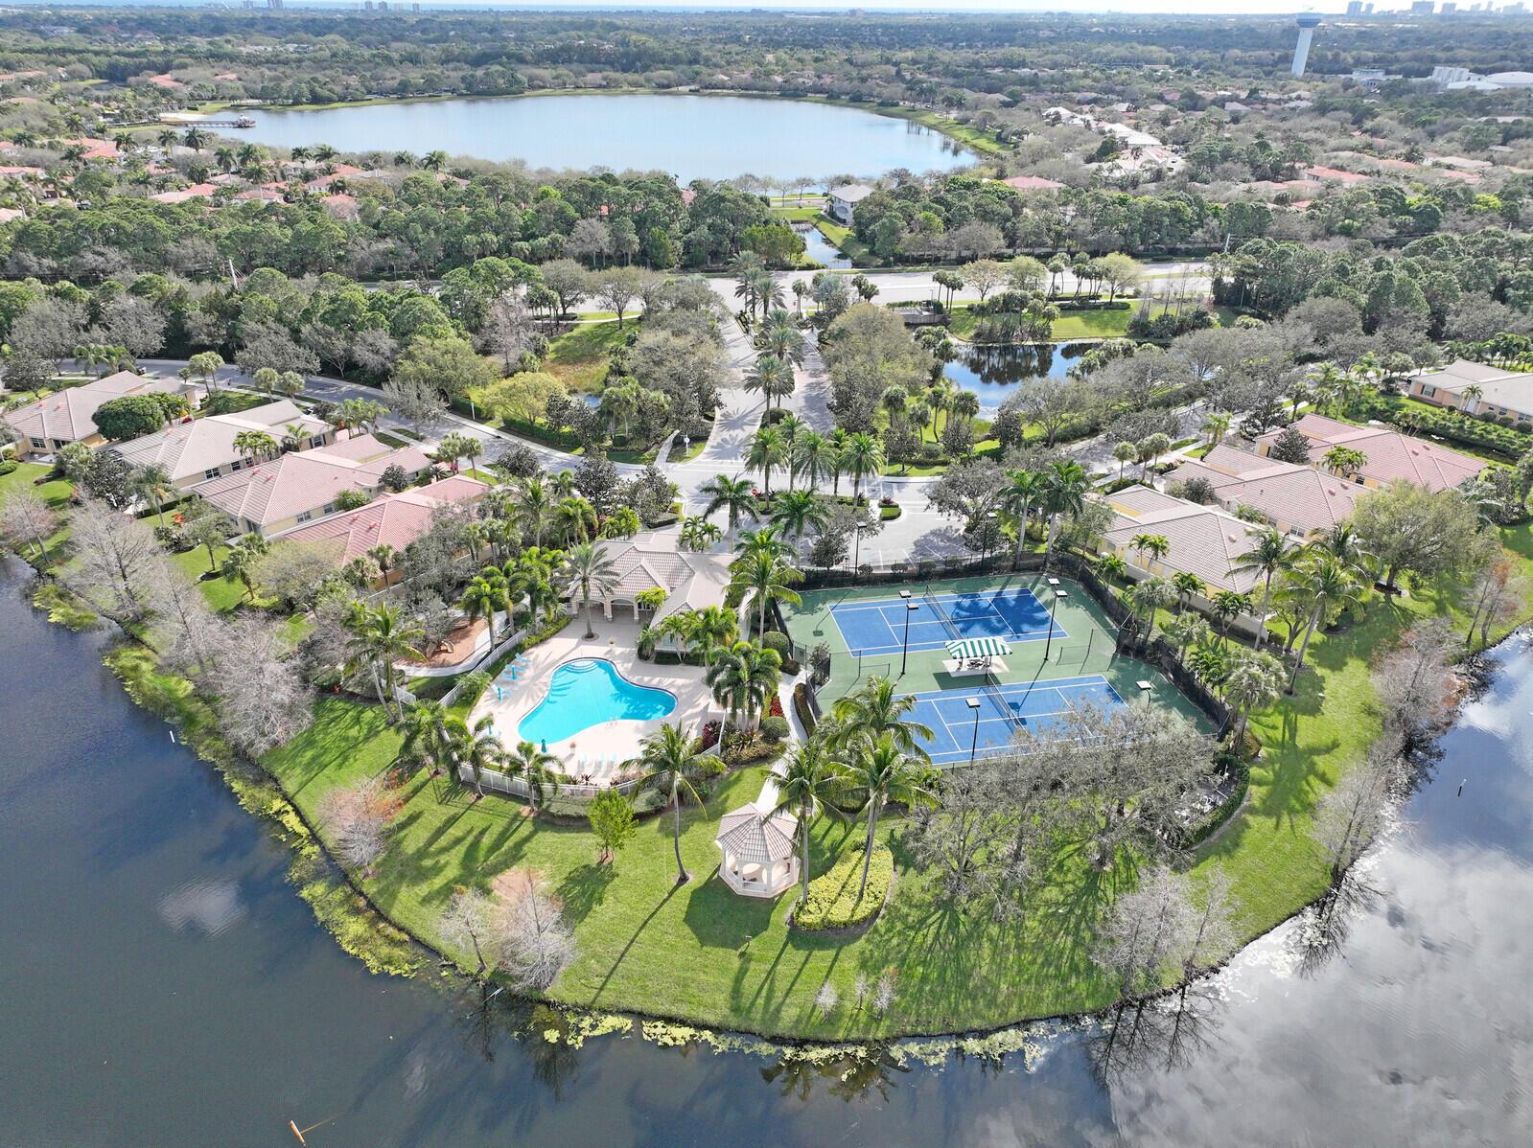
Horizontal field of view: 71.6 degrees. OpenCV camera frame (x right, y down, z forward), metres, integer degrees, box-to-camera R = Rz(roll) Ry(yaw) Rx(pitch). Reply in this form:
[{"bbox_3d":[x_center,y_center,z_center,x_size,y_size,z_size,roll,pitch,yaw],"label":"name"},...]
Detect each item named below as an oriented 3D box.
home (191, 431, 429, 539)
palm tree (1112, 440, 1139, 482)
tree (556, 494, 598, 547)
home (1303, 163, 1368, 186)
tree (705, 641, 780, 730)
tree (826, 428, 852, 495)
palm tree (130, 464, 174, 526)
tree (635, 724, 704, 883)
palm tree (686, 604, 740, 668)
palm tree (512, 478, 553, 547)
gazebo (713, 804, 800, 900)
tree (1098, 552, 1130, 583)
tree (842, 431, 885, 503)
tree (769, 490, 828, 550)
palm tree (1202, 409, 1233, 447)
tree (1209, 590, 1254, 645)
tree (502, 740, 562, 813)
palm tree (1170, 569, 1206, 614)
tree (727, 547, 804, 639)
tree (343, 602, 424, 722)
[{"bbox_3d":[-61.108,-13.690,143.310,16.800,6.700,25.600,19,33,31],"label":"home"},{"bbox_3d":[49.971,-15.460,148.822,3.400,6.240,3.400,10,30,17],"label":"palm tree"},{"bbox_3d":[-23.042,-6.025,129.159,4.700,7.000,4.700,-5,29,-10],"label":"tree"},{"bbox_3d":[217.999,-151.855,406.321,15.000,5.800,25.000,1,28,0],"label":"home"},{"bbox_3d":[-1.971,10.786,96.136,6.500,9.240,6.000,1,28,0],"label":"tree"},{"bbox_3d":[9.858,-14.985,143.946,3.900,9.340,3.900,3,28,4],"label":"tree"},{"bbox_3d":[-76.497,-9.675,133.446,5.700,8.450,5.700,-16,32,-28],"label":"palm tree"},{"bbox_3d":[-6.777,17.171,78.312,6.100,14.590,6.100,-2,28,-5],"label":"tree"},{"bbox_3d":[-5.291,7.151,103.375,5.000,8.600,5.000,1,28,0],"label":"palm tree"},{"bbox_3d":[-27.848,-6.829,127.100,5.800,10.200,5.800,1,28,0],"label":"palm tree"},{"bbox_3d":[-0.529,20.525,81.625,6.200,5.467,6.200,4,28,5],"label":"gazebo"},{"bbox_3d":[40.186,-0.487,123.377,3.600,3.970,3.500,1,28,0],"label":"tree"},{"bbox_3d":[12.483,-13.307,139.756,5.909,10.554,5.909,1,28,0],"label":"tree"},{"bbox_3d":[3.797,-4.905,124.646,6.950,9.825,6.950,1,28,0],"label":"tree"},{"bbox_3d":[68.609,-21.872,162.017,4.400,5.350,4.400,12,30,21],"label":"palm tree"},{"bbox_3d":[49.515,4.301,113.643,4.600,4.930,4.100,1,28,0],"label":"tree"},{"bbox_3d":[-18.901,16.546,86.793,4.830,7.290,4.830,0,28,0],"label":"tree"},{"bbox_3d":[46.069,2.275,116.733,4.058,5.401,4.058,1,28,0],"label":"palm tree"},{"bbox_3d":[-0.209,2.813,108.055,7.670,11.760,7.670,0,28,0],"label":"tree"},{"bbox_3d":[-34.206,8.169,96.644,7.160,12.550,7.160,0,28,0],"label":"tree"}]

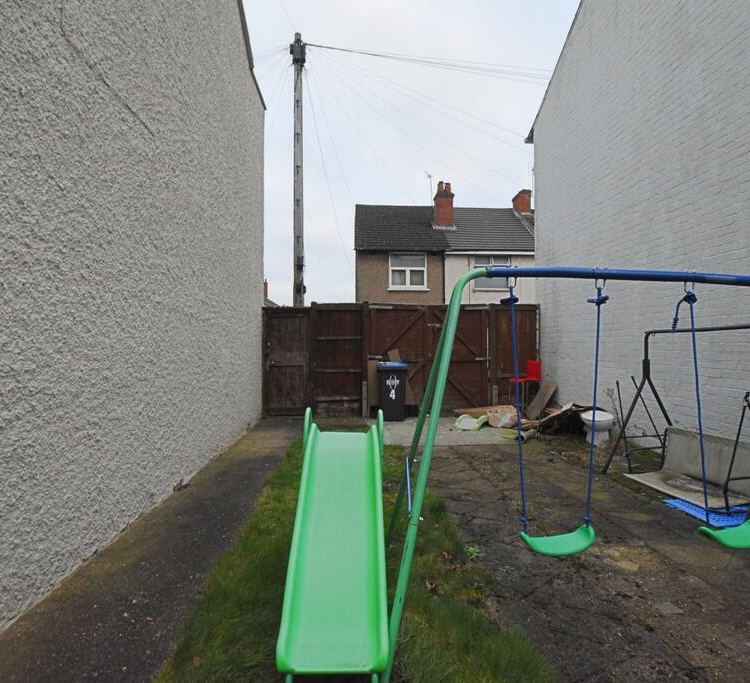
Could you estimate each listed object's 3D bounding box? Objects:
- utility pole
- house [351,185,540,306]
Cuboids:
[{"bbox_3d":[-1.710,-2.730,9.600,0.320,8.400,0.310,0,0,0],"label":"utility pole"},{"bbox_3d":[3.650,-3.500,24.400,9.400,10.000,7.900,0,0,-2],"label":"house"}]

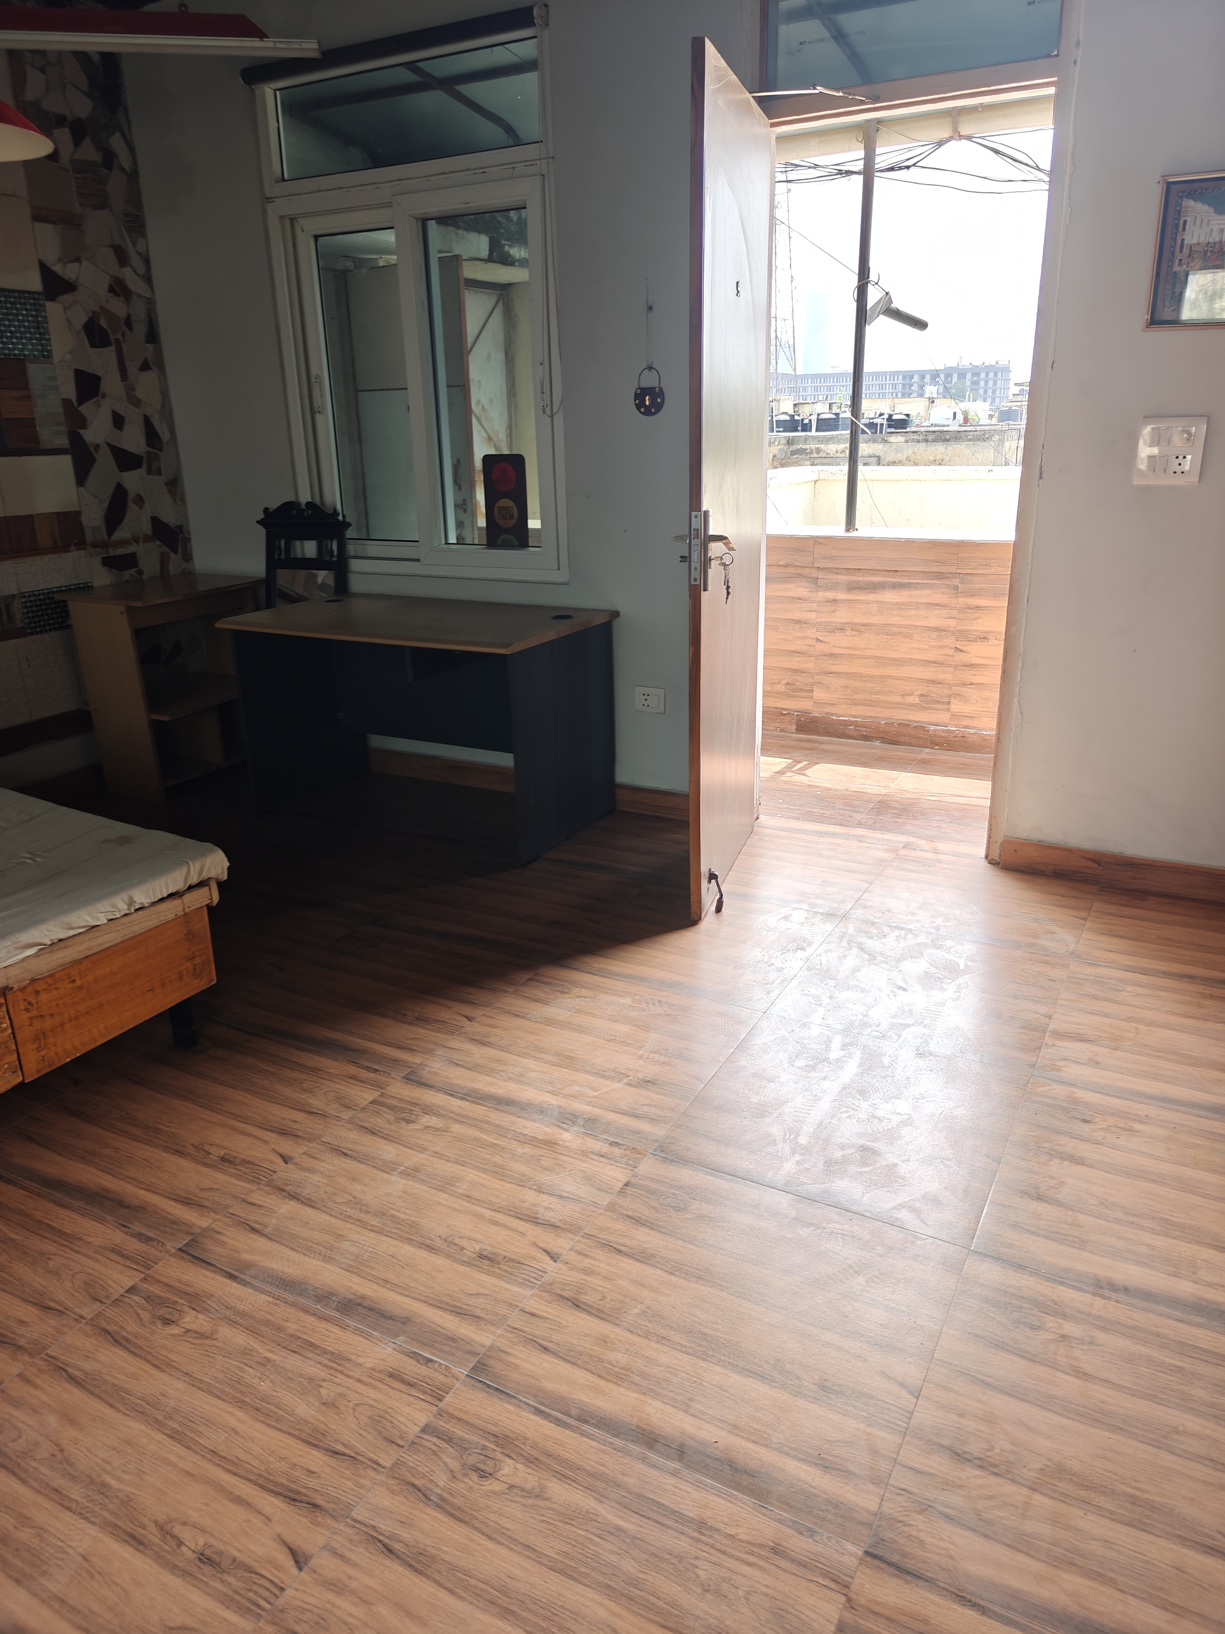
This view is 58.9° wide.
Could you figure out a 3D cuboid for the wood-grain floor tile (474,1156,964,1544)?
[{"bbox_3d":[0.189,0.775,1.698,0.598,0.010,0.589,9,22,28],"label":"wood-grain floor tile"}]

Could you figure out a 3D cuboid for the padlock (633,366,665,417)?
[{"bbox_3d":[0.121,-1.356,3.464,0.110,0.148,0.028,9,22,28],"label":"padlock"}]

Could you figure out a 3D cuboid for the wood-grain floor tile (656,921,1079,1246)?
[{"bbox_3d":[0.629,0.506,2.441,0.602,0.010,1.215,9,22,28],"label":"wood-grain floor tile"}]

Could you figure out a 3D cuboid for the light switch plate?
[{"bbox_3d":[1.455,-0.954,2.830,0.153,0.166,0.018,9,22,28],"label":"light switch plate"}]

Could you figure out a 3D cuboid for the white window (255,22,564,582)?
[{"bbox_3d":[-0.693,-1.706,3.870,1.240,1.660,0.080,9,22,28],"label":"white window"}]

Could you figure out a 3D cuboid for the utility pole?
[{"bbox_3d":[1.016,-1.966,4.441,0.050,1.575,0.050,9,22,28],"label":"utility pole"}]

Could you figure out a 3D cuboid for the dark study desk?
[{"bbox_3d":[-0.678,-0.349,3.914,1.268,0.724,0.680,9,22,28],"label":"dark study desk"}]

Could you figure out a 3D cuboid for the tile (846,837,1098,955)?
[{"bbox_3d":[1.075,0.232,3.201,0.606,0.010,0.630,9,22,28],"label":"tile"}]

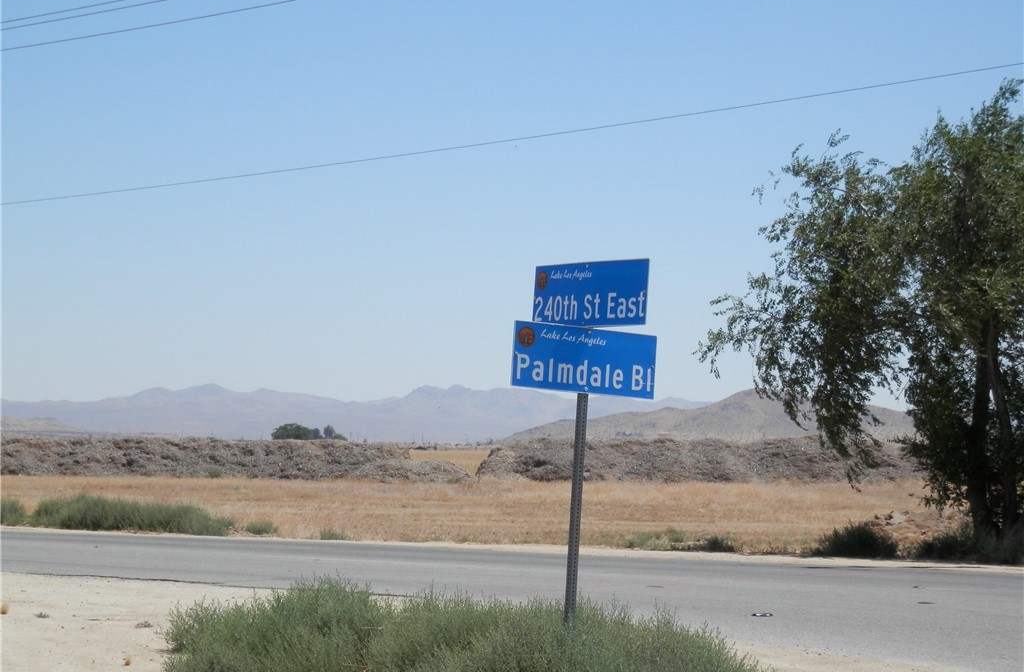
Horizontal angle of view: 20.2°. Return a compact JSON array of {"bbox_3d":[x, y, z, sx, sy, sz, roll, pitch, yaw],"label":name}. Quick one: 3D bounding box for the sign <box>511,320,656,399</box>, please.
[{"bbox_3d":[0.446,0.150,17.608,1.083,0.393,0.020,6,-5,-35],"label":"sign"}]

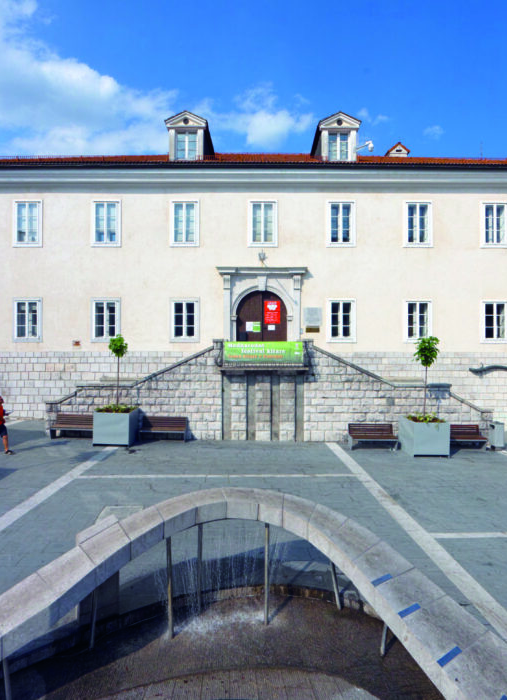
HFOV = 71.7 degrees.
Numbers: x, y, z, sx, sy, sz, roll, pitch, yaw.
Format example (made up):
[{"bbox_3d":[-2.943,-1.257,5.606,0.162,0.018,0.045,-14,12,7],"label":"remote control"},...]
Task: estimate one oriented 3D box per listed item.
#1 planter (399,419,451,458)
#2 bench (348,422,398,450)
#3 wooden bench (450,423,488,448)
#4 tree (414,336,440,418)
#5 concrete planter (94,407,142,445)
[{"bbox_3d":[5.803,2.937,11.969,1.170,1.111,1.147,0,0,-1],"label":"planter"},{"bbox_3d":[4.177,3.042,12.355,1.591,0.807,0.655,0,0,-1],"label":"bench"},{"bbox_3d":[7.312,3.083,12.379,1.591,0.807,0.655,0,0,-1],"label":"wooden bench"},{"bbox_3d":[5.920,0.959,11.969,0.831,2.831,0.831,0,0,-1],"label":"tree"},{"bbox_3d":[-4.657,2.615,12.028,1.170,1.111,1.135,0,0,-1],"label":"concrete planter"}]

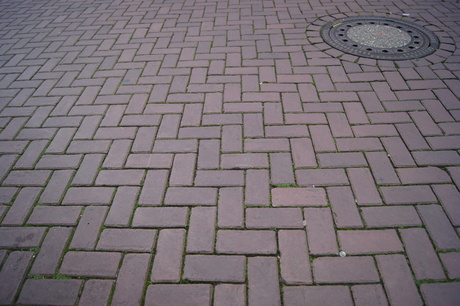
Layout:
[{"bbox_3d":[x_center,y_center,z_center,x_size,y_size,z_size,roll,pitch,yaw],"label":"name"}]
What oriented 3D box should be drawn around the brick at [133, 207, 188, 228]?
[{"bbox_3d":[-0.251,0.257,1.280,0.198,0.065,0.096,0,41,2],"label":"brick"}]

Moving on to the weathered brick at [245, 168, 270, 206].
[{"bbox_3d":[0.111,0.157,1.374,0.097,0.060,0.200,0,41,2],"label":"weathered brick"}]

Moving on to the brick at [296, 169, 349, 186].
[{"bbox_3d":[0.368,0.121,1.400,0.197,0.065,0.096,-1,40,2],"label":"brick"}]

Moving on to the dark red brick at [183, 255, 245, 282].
[{"bbox_3d":[-0.045,0.389,1.115,0.200,0.060,0.097,0,41,3],"label":"dark red brick"}]

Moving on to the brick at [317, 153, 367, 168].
[{"bbox_3d":[0.474,0.053,1.481,0.198,0.065,0.096,-1,41,2],"label":"brick"}]

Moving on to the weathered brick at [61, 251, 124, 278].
[{"bbox_3d":[-0.452,0.385,1.141,0.198,0.065,0.096,0,41,3],"label":"weathered brick"}]

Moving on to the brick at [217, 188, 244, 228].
[{"bbox_3d":[0.007,0.224,1.303,0.097,0.060,0.200,-1,41,2],"label":"brick"}]

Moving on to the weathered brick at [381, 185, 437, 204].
[{"bbox_3d":[0.673,0.181,1.323,0.198,0.065,0.096,-1,41,1],"label":"weathered brick"}]

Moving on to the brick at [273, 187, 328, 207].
[{"bbox_3d":[0.265,0.188,1.331,0.200,0.060,0.097,0,41,4],"label":"brick"}]

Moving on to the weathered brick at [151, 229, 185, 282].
[{"bbox_3d":[-0.197,0.357,1.153,0.096,0.065,0.197,0,40,3],"label":"weathered brick"}]

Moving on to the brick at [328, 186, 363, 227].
[{"bbox_3d":[0.419,0.220,1.281,0.096,0.065,0.197,-1,40,2],"label":"brick"}]

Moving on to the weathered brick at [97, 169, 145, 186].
[{"bbox_3d":[-0.451,0.124,1.444,0.198,0.065,0.096,0,41,3],"label":"weathered brick"}]

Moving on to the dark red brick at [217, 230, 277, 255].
[{"bbox_3d":[0.056,0.323,1.188,0.198,0.065,0.096,0,41,3],"label":"dark red brick"}]

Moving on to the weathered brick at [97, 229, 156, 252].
[{"bbox_3d":[-0.350,0.322,1.202,0.197,0.065,0.096,0,40,3],"label":"weathered brick"}]

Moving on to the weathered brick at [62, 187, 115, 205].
[{"bbox_3d":[-0.550,0.192,1.370,0.198,0.065,0.096,0,41,3],"label":"weathered brick"}]

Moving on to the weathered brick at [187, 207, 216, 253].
[{"bbox_3d":[-0.096,0.289,1.232,0.097,0.060,0.200,-1,41,2],"label":"weathered brick"}]

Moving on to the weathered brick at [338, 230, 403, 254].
[{"bbox_3d":[0.469,0.317,1.170,0.200,0.060,0.097,0,41,3],"label":"weathered brick"}]

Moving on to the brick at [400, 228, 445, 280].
[{"bbox_3d":[0.614,0.344,1.126,0.096,0.065,0.197,-1,40,2],"label":"brick"}]

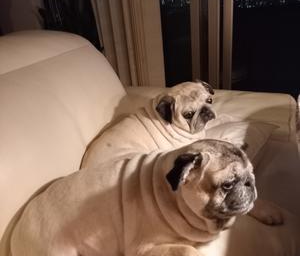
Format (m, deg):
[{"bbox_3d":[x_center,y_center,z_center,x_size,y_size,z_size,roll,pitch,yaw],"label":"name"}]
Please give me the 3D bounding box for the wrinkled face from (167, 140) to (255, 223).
[{"bbox_3d":[0.128,0.109,0.610,0.160,0.150,0.155,16,30,40],"label":"wrinkled face"}]

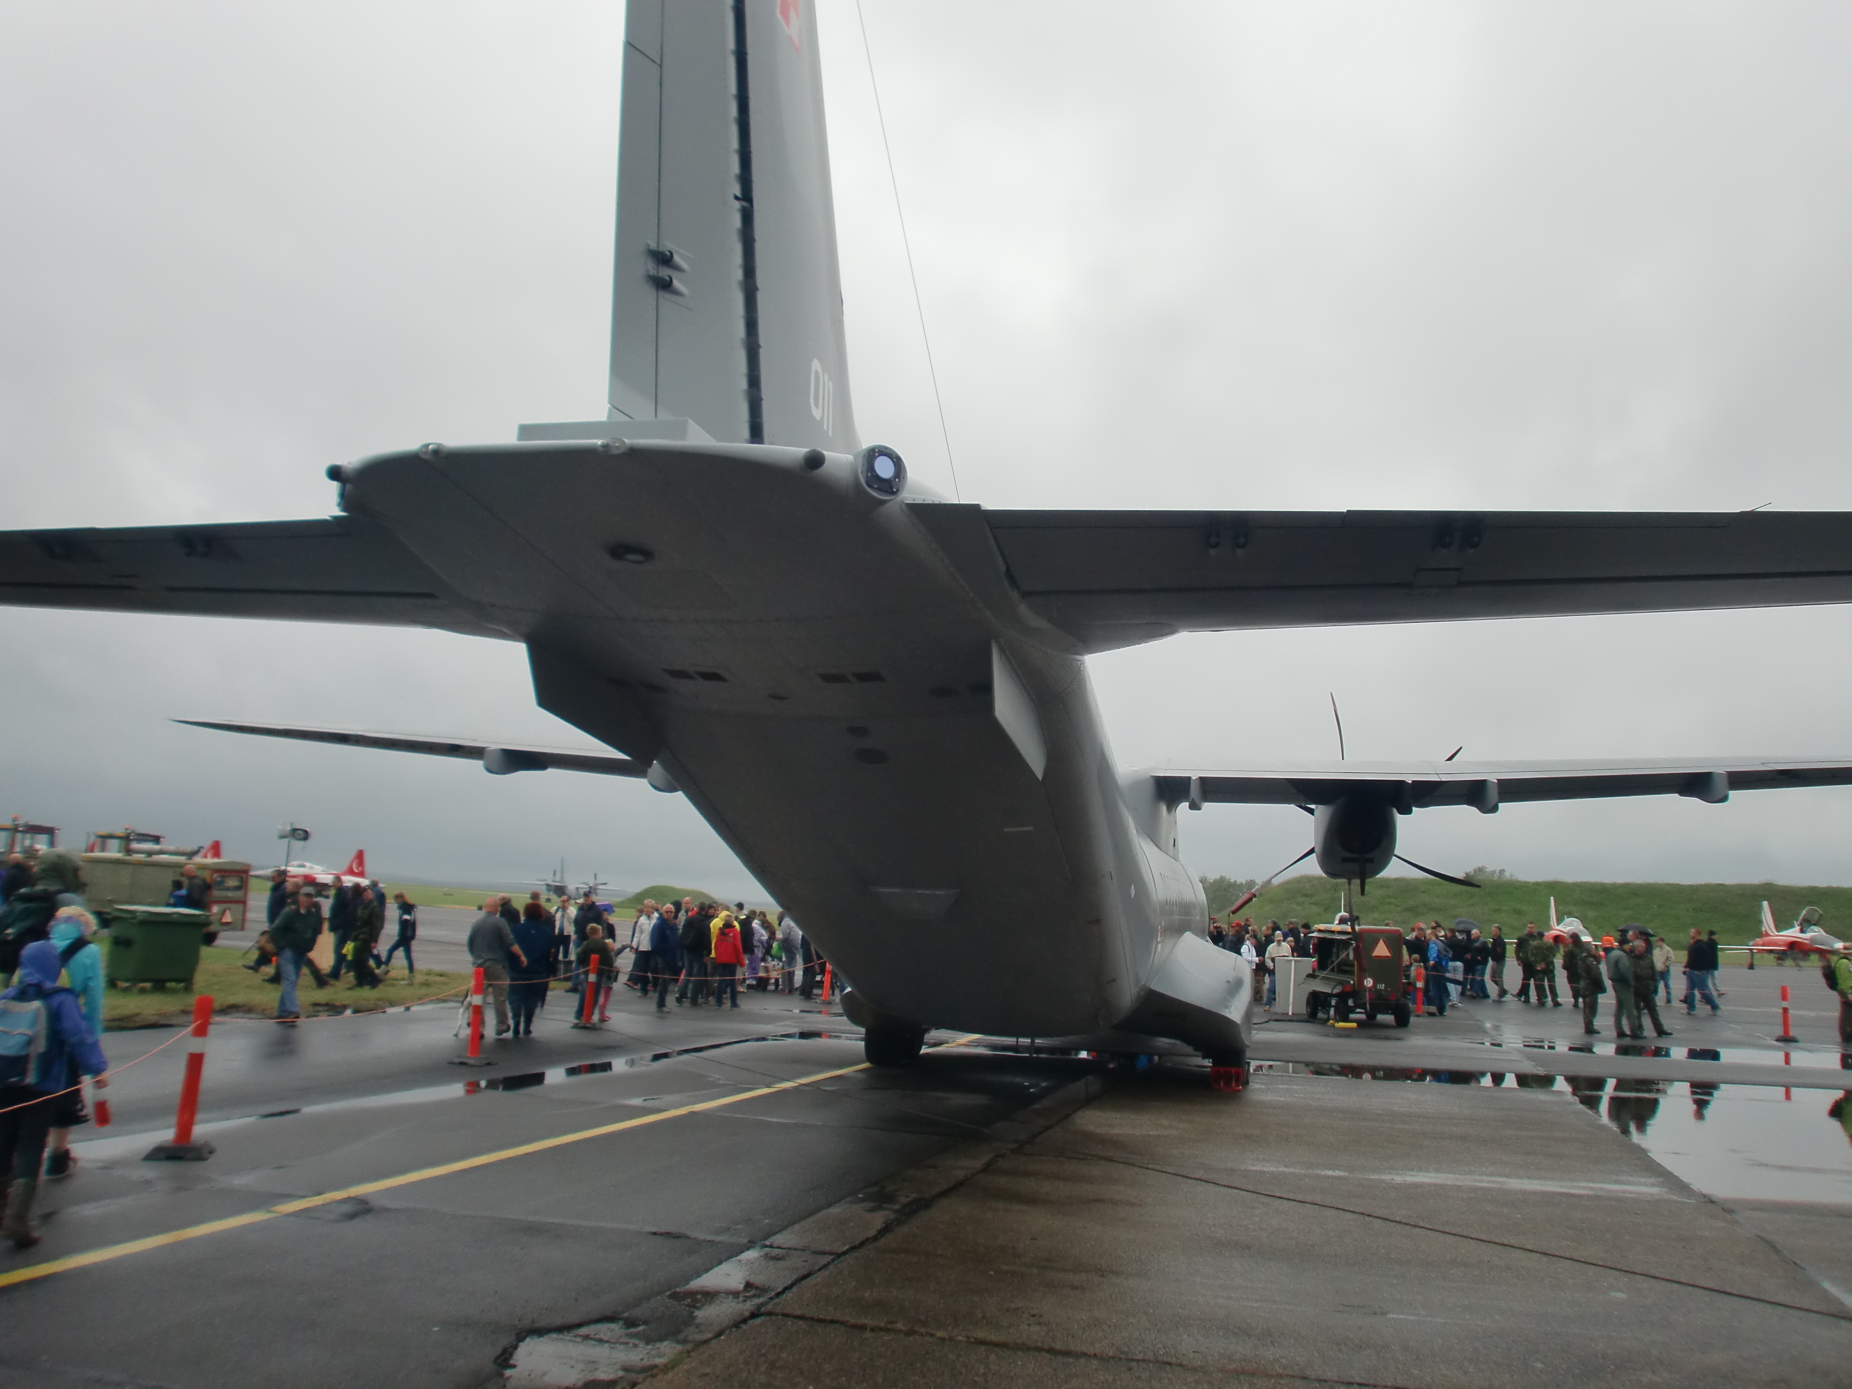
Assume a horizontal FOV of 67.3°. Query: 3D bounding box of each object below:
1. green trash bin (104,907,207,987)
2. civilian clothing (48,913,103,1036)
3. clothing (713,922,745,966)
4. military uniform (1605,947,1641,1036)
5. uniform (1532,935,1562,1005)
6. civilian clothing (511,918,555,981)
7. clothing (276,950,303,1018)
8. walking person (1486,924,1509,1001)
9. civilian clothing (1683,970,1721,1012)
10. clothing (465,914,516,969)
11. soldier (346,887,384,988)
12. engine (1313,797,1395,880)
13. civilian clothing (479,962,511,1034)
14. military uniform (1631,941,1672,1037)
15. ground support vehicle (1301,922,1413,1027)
[{"bbox_3d":[-12.029,3.980,21.800,0.830,1.240,1.330,-3,-11,35],"label":"green trash bin"},{"bbox_3d":[-4.828,1.598,7.900,0.430,0.740,0.330,3,-9,-2],"label":"civilian clothing"},{"bbox_3d":[-3.425,4.378,24.300,0.540,0.735,0.360,1,-9,12],"label":"clothing"},{"bbox_3d":[12.586,5.333,25.001,0.520,1.722,0.520,6,-9,-17],"label":"military uniform"},{"bbox_3d":[14.485,6.457,32.500,0.640,1.620,0.450,0,-9,18],"label":"uniform"},{"bbox_3d":[-4.886,3.167,17.300,0.570,0.790,0.360,5,-9,-14],"label":"civilian clothing"},{"bbox_3d":[-8.284,3.764,18.100,0.340,0.906,0.340,6,-9,-17],"label":"clothing"},{"bbox_3d":[13.387,6.284,32.501,0.460,1.763,0.500,8,-10,-29],"label":"walking person"},{"bbox_3d":[16.503,6.327,29.600,0.680,0.920,0.420,3,-9,0],"label":"civilian clothing"},{"bbox_3d":[-5.554,3.165,17.800,0.580,0.749,0.400,0,-9,18],"label":"clothing"},{"bbox_3d":[-9.779,4.229,24.200,0.580,1.740,0.520,8,-10,-28],"label":"soldier"},{"bbox_3d":[5.440,1.730,17.700,1.070,1.170,3.700,1,-9,14],"label":"engine"},{"bbox_3d":[-5.517,3.896,17.800,0.400,0.907,0.400,0,-9,18],"label":"civilian clothing"},{"bbox_3d":[13.354,5.421,25.601,0.640,1.737,0.520,2,-9,9],"label":"military uniform"},{"bbox_3d":[8.001,5.226,25.900,1.380,1.760,2.250,4,-9,-5],"label":"ground support vehicle"}]

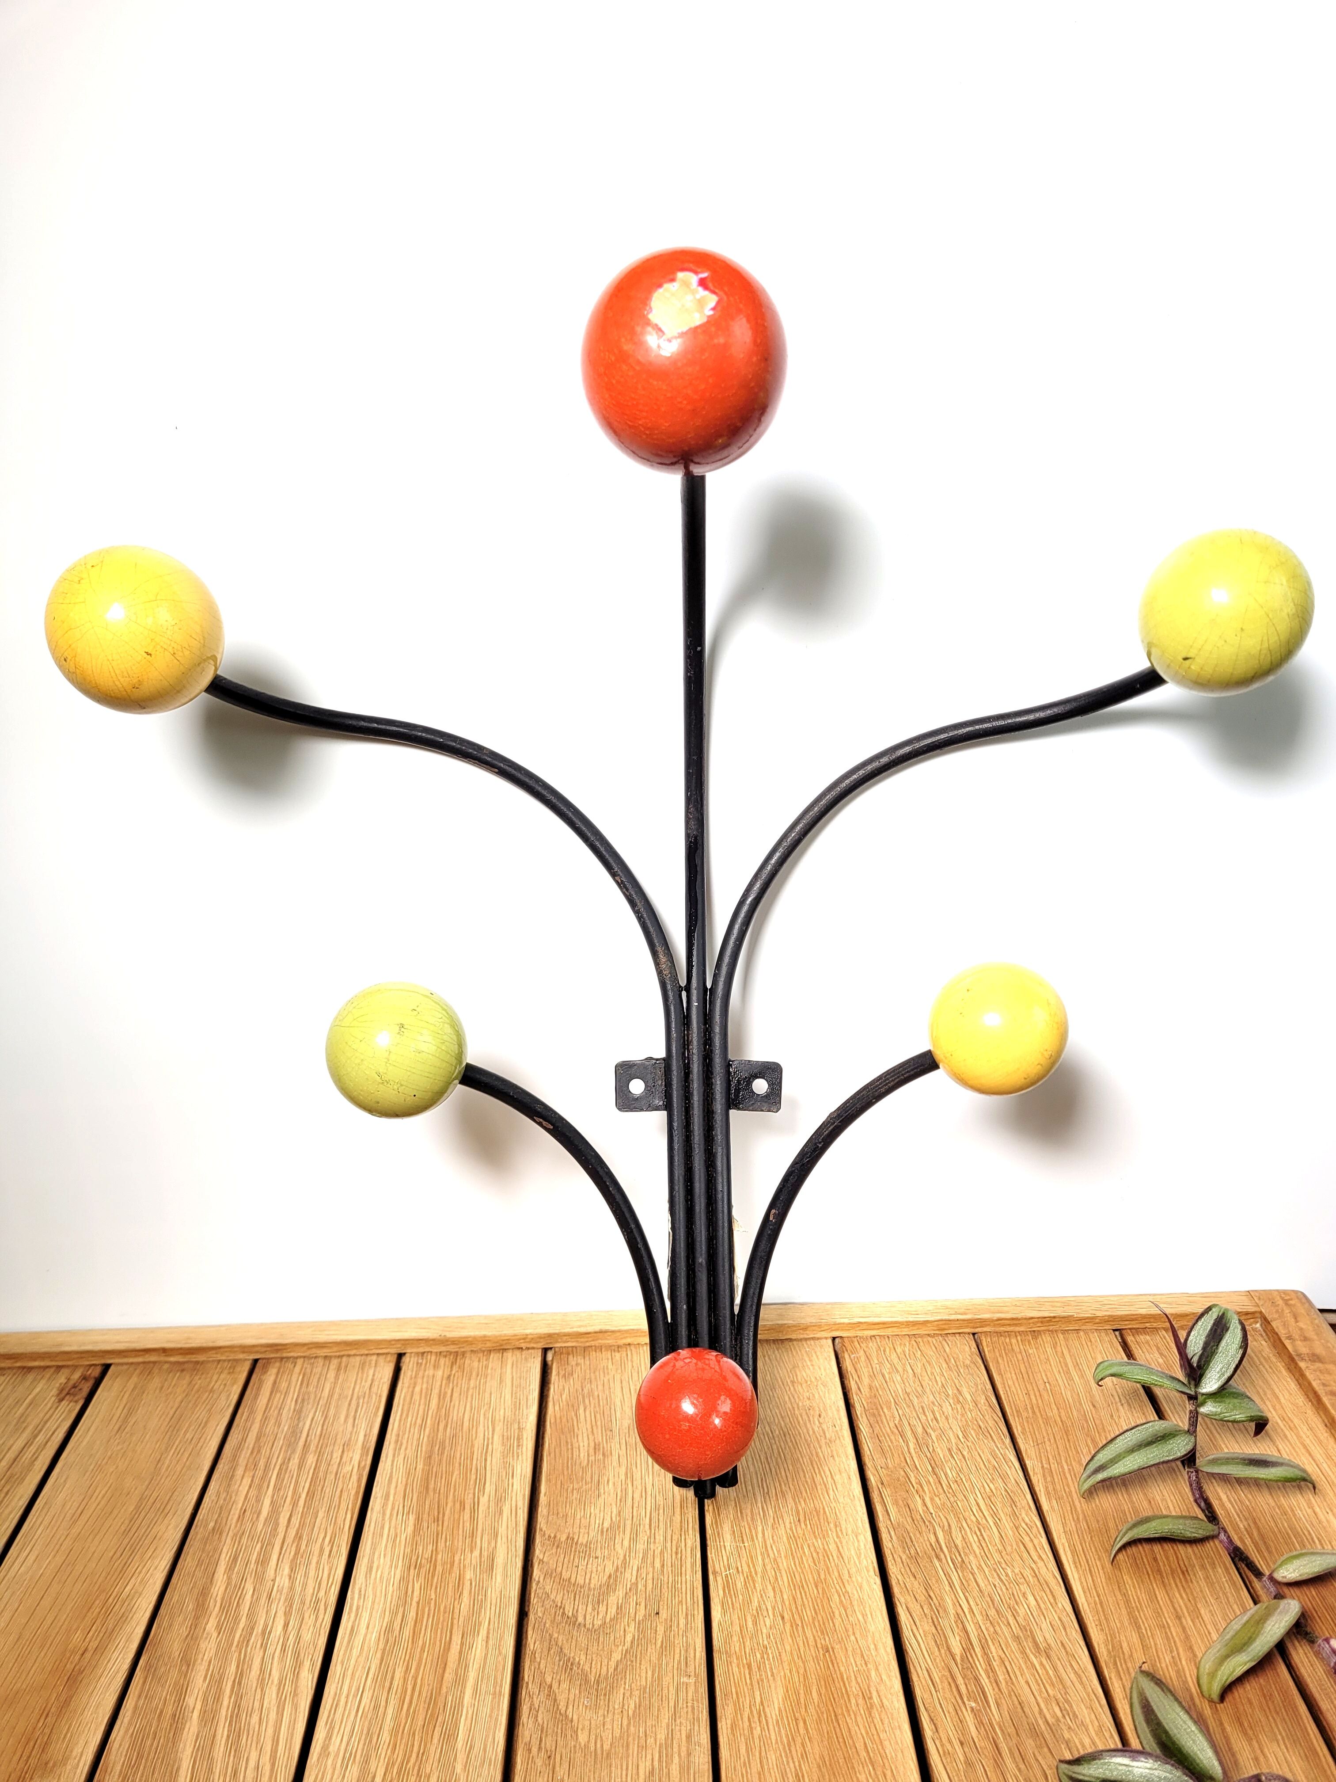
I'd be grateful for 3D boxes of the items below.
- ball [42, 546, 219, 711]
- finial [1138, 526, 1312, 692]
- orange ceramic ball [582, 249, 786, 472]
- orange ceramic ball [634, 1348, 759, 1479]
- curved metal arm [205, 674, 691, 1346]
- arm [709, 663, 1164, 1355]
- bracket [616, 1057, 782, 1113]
[{"bbox_3d":[-0.189,-0.093,0.476,0.059,0.059,0.059,-2,20,-1],"label":"ball"},{"bbox_3d":[0.200,-0.100,0.482,0.058,0.058,0.058,-1,20,0],"label":"finial"},{"bbox_3d":[0.005,-0.169,0.428,0.066,0.066,0.066,-2,20,-1],"label":"orange ceramic ball"},{"bbox_3d":[0.011,0.192,0.493,0.045,0.045,0.045,-1,20,0],"label":"orange ceramic ball"},{"bbox_3d":[-0.081,0.084,0.530,0.180,0.328,0.092,-1,-4,-1],"label":"curved metal arm"},{"bbox_3d":[0.104,0.083,0.534,0.172,0.326,0.094,-1,-4,-1],"label":"arm"},{"bbox_3d":[0.013,0.084,0.577,0.072,0.023,0.005,-1,-4,-1],"label":"bracket"}]

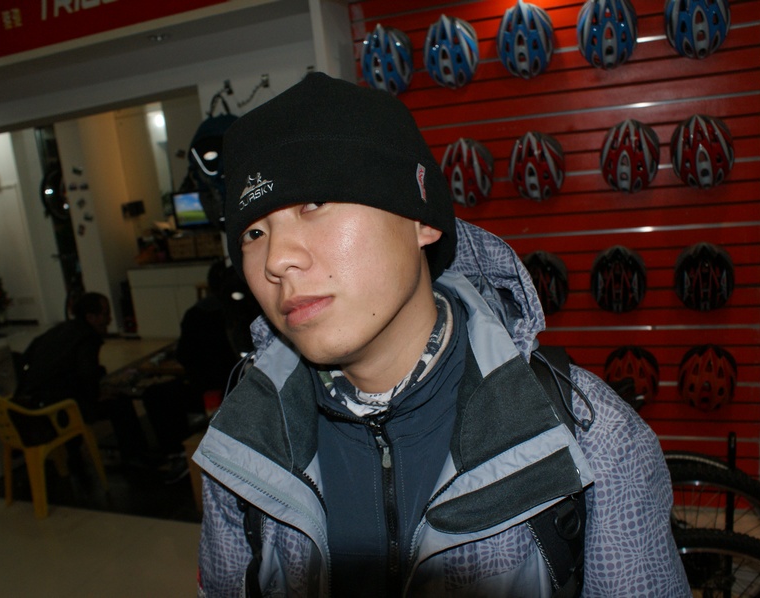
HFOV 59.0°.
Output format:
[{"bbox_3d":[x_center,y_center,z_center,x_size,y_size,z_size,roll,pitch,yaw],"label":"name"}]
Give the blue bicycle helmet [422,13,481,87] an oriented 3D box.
[{"bbox_3d":[0.285,-1.000,2.727,0.216,0.282,0.165,-2,24,19],"label":"blue bicycle helmet"}]

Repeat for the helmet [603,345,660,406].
[{"bbox_3d":[1.007,0.314,2.688,0.213,0.270,0.160,-2,13,20],"label":"helmet"}]

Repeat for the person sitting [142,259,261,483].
[{"bbox_3d":[-0.945,0.404,3.711,0.700,1.220,0.500,-3,12,13],"label":"person sitting"}]

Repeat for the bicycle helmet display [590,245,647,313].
[{"bbox_3d":[0.965,-0.068,2.717,0.216,0.282,0.165,-2,24,19],"label":"bicycle helmet display"}]

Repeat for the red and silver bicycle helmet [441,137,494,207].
[{"bbox_3d":[0.354,-0.516,2.719,0.213,0.270,0.160,-2,13,20],"label":"red and silver bicycle helmet"}]

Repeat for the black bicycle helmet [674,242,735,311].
[{"bbox_3d":[1.212,-0.084,2.514,0.213,0.270,0.160,-2,13,20],"label":"black bicycle helmet"}]

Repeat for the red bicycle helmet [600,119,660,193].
[{"bbox_3d":[0.969,-0.546,2.605,0.216,0.282,0.165,-2,24,19],"label":"red bicycle helmet"}]

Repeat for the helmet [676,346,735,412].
[{"bbox_3d":[1.266,0.303,2.593,0.213,0.270,0.160,-2,13,20],"label":"helmet"}]

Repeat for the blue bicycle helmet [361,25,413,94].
[{"bbox_3d":[0.024,-0.997,2.815,0.216,0.282,0.165,-2,24,19],"label":"blue bicycle helmet"}]

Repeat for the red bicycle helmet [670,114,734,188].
[{"bbox_3d":[1.151,-0.524,2.393,0.210,0.265,0.160,-8,9,19],"label":"red bicycle helmet"}]

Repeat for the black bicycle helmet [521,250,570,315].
[{"bbox_3d":[0.680,-0.055,2.815,0.216,0.282,0.165,-2,24,19],"label":"black bicycle helmet"}]

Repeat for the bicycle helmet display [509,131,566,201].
[{"bbox_3d":[0.615,-0.521,2.622,0.213,0.270,0.160,-2,13,20],"label":"bicycle helmet display"}]

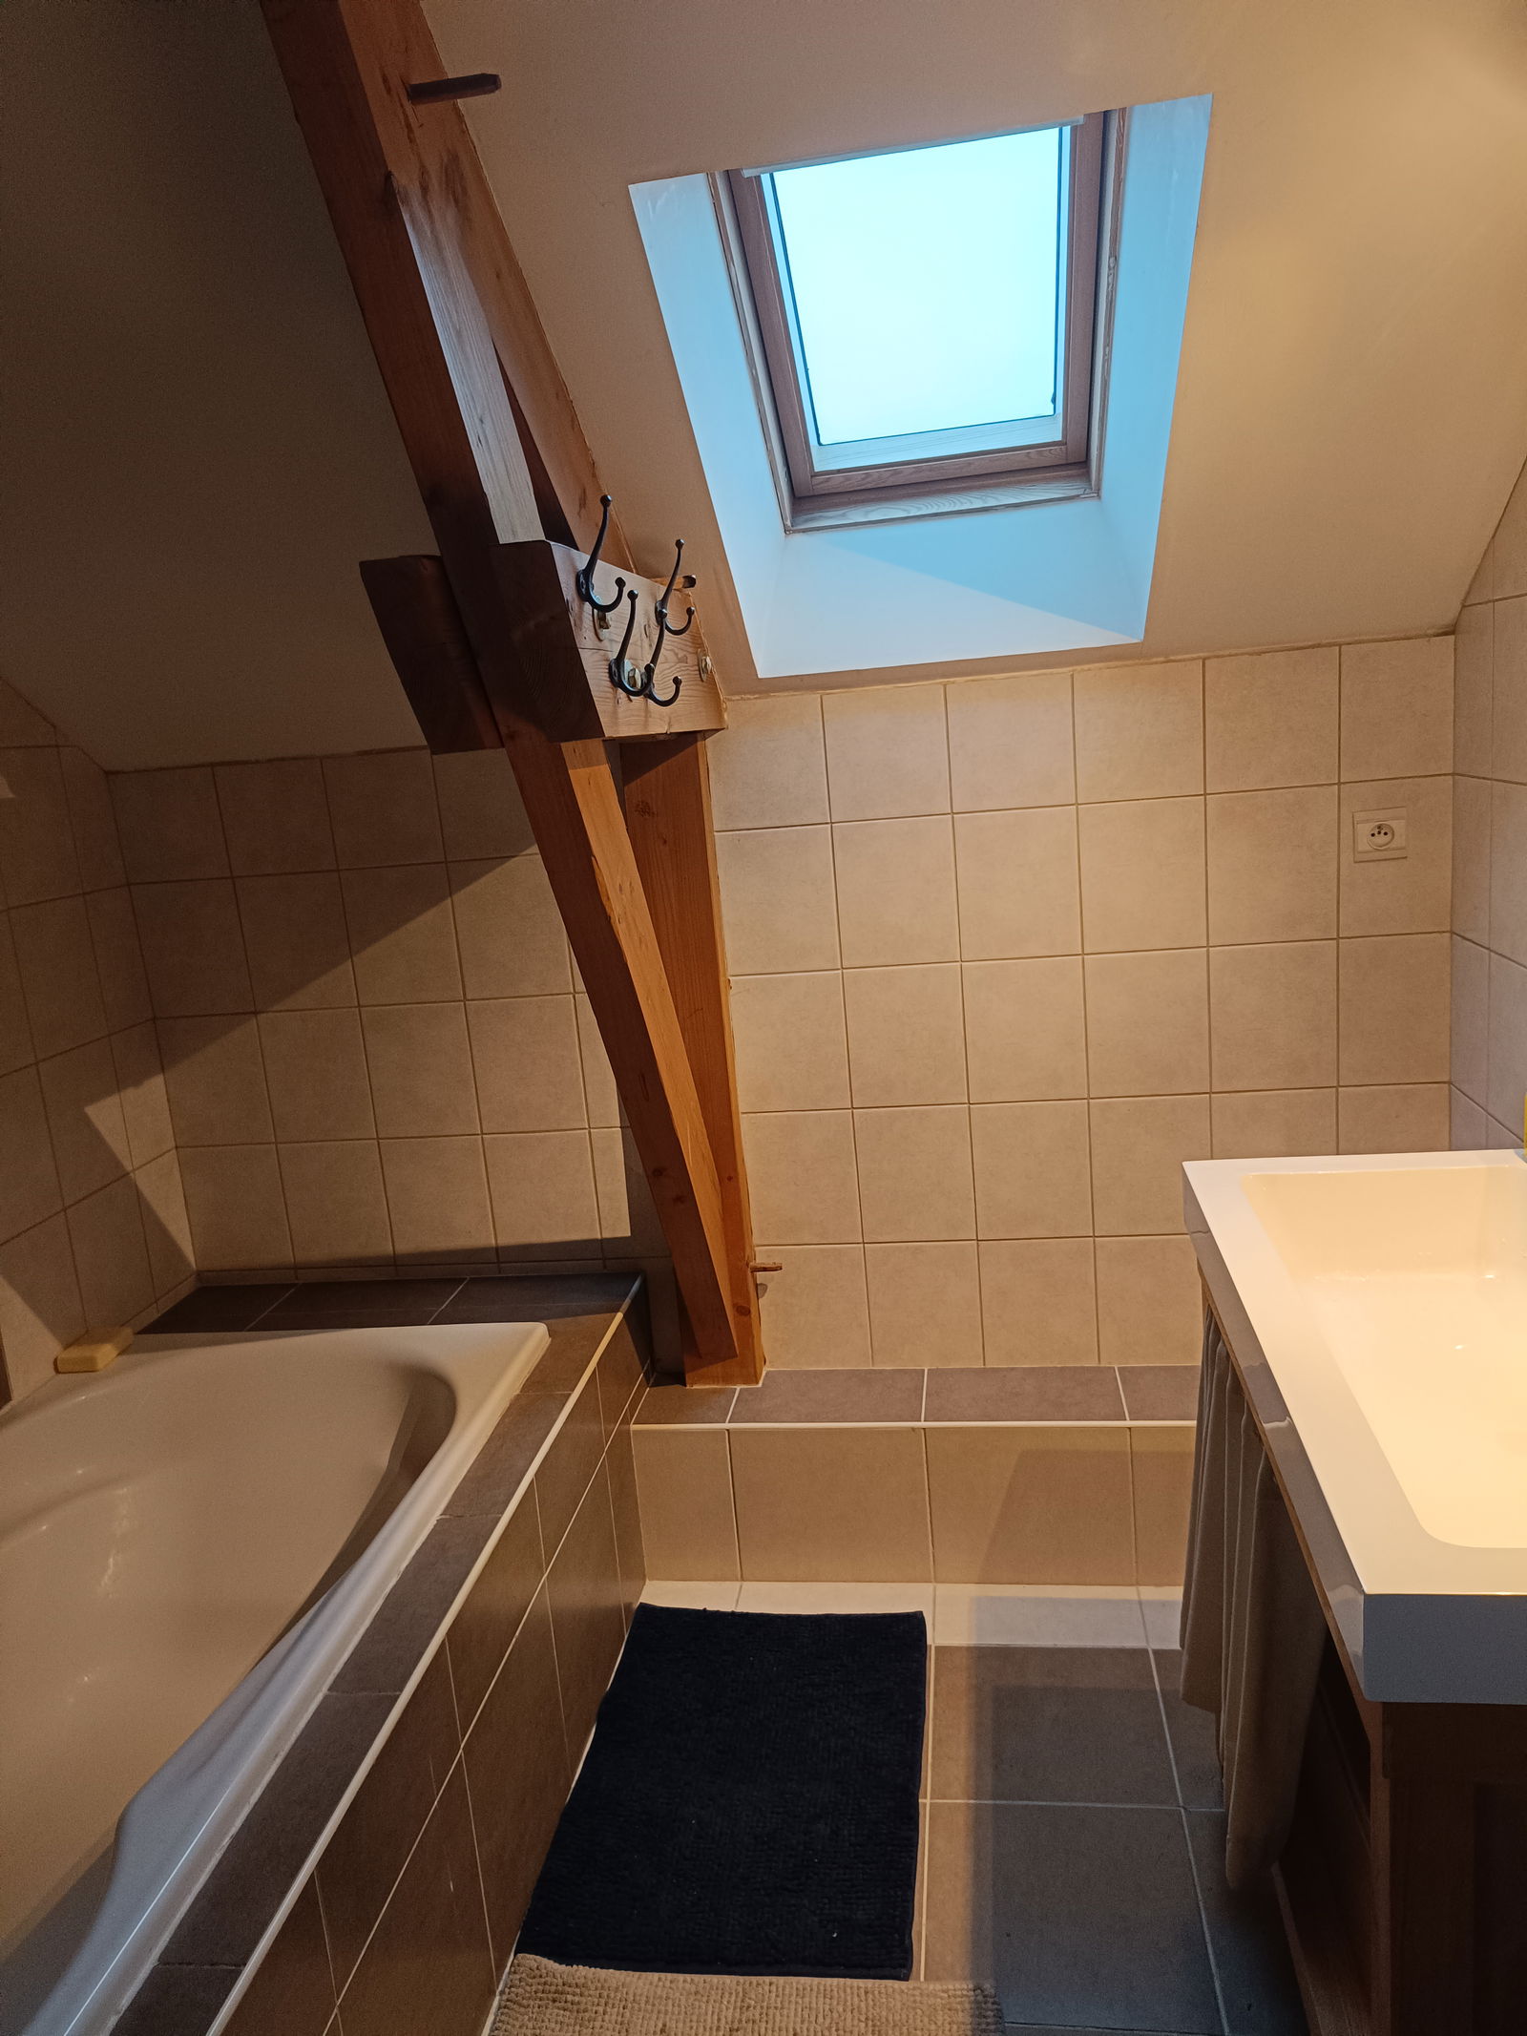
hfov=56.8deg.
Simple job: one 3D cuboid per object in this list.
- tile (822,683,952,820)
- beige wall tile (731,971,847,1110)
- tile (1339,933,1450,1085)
[{"bbox_3d":[0.207,-0.438,2.351,0.200,0.207,0.010,-3,12,9],"label":"tile"},{"bbox_3d":[0.048,0.043,2.479,0.200,0.248,0.010,-3,12,9],"label":"beige wall tile"},{"bbox_3d":[1.033,-0.012,2.313,0.172,0.247,0.010,-3,11,9],"label":"tile"}]

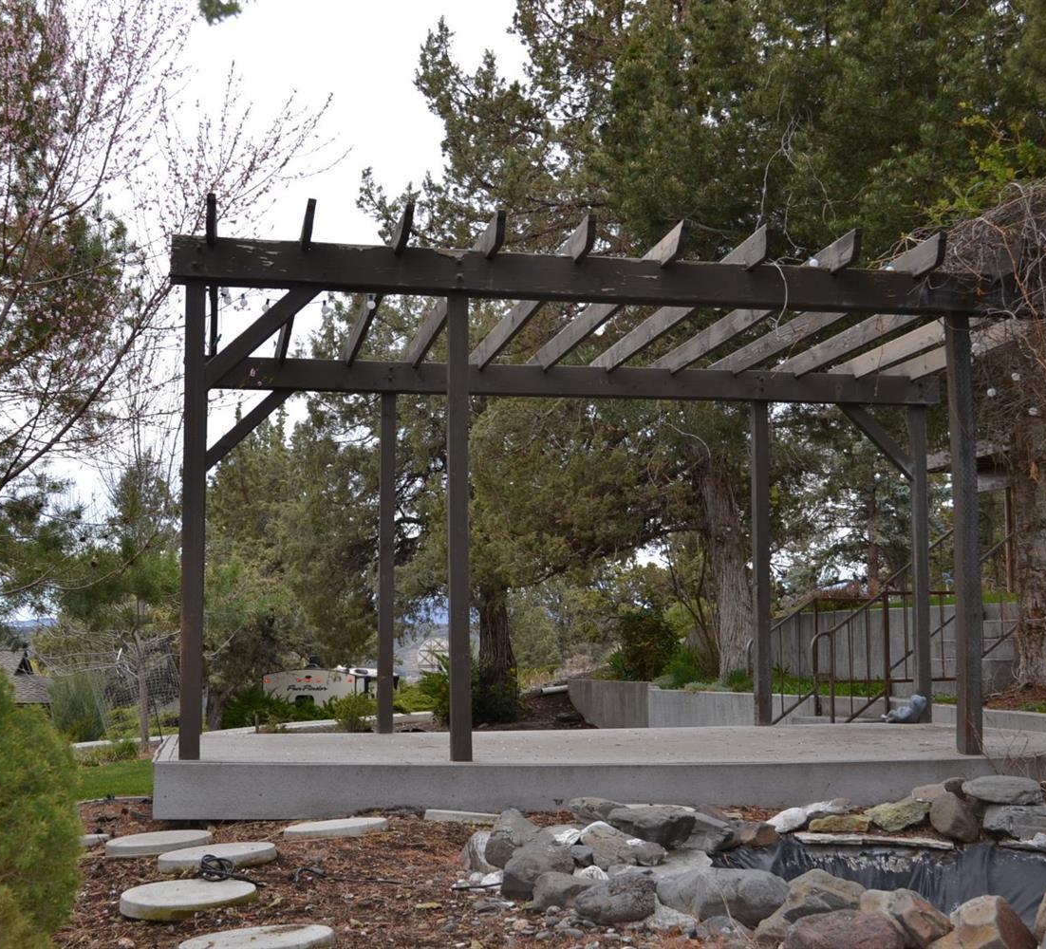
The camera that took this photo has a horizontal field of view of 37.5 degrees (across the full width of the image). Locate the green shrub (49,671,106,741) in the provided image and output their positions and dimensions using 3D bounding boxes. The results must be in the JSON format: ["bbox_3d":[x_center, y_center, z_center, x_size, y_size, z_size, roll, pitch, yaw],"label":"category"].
[{"bbox_3d":[-4.206,2.202,14.600,0.550,0.680,0.500,1,-7,-16],"label":"green shrub"}]

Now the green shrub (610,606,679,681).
[{"bbox_3d":[1.327,1.855,16.800,0.740,0.830,0.700,-1,-7,4],"label":"green shrub"}]

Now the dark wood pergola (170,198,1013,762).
[{"bbox_3d":[0.616,0.258,8.823,5.096,2.523,3.384,1,-7,-11],"label":"dark wood pergola"}]

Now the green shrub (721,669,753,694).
[{"bbox_3d":[1.954,1.879,14.000,0.310,0.230,0.290,-1,-7,8],"label":"green shrub"}]

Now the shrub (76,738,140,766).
[{"bbox_3d":[-3.071,2.052,11.400,0.480,0.210,0.380,1,-7,-15],"label":"shrub"}]

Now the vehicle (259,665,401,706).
[{"bbox_3d":[-5.182,6.828,42.990,2.450,2.950,6.800,-1,-7,5],"label":"vehicle"}]

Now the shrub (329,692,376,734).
[{"bbox_3d":[-1.422,1.972,12.800,0.380,0.360,0.360,0,-7,-6],"label":"shrub"}]

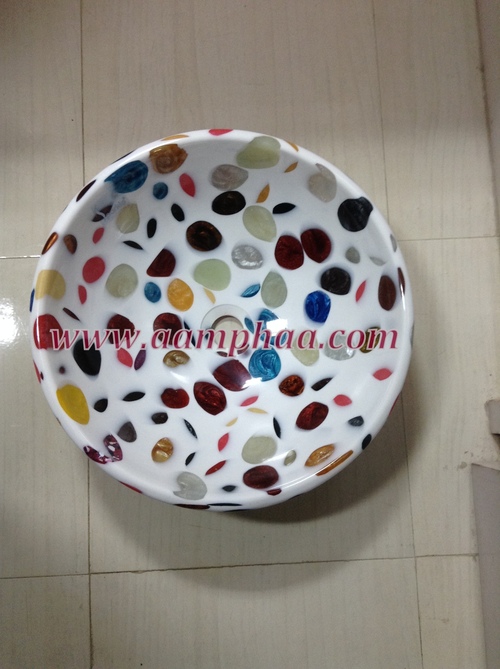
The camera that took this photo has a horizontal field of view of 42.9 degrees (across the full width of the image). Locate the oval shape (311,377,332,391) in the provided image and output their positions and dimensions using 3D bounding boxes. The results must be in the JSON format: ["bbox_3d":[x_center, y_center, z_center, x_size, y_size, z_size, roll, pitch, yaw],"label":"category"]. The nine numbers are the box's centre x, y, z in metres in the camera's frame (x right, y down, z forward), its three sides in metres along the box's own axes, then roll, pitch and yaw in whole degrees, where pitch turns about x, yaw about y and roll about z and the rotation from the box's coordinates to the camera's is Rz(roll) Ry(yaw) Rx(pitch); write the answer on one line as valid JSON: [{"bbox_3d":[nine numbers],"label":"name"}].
[{"bbox_3d":[0.083,0.056,0.736,0.024,0.006,0.011,-46,50,5],"label":"oval shape"}]

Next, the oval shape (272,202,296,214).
[{"bbox_3d":[0.039,-0.148,0.741,0.031,0.005,0.013,-9,124,32],"label":"oval shape"}]

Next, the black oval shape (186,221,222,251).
[{"bbox_3d":[-0.056,-0.118,0.770,0.041,0.011,0.037,-1,113,-7],"label":"black oval shape"}]

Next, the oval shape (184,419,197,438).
[{"bbox_3d":[-0.068,0.109,0.732,0.007,0.005,0.026,-16,56,-25],"label":"oval shape"}]

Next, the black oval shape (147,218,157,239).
[{"bbox_3d":[-0.116,-0.125,0.747,0.012,0.005,0.025,-13,128,-26],"label":"black oval shape"}]

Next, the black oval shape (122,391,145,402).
[{"bbox_3d":[-0.134,0.072,0.730,0.005,0.033,0.011,-43,69,37],"label":"black oval shape"}]

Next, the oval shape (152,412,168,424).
[{"bbox_3d":[-0.104,0.096,0.730,0.020,0.006,0.015,3,53,-23],"label":"oval shape"}]

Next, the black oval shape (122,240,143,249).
[{"bbox_3d":[-0.136,-0.105,0.743,0.026,0.005,0.008,19,99,-36],"label":"black oval shape"}]

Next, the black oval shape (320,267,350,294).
[{"bbox_3d":[0.100,-0.062,0.743,0.040,0.010,0.031,5,101,36],"label":"black oval shape"}]

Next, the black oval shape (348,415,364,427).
[{"bbox_3d":[0.113,0.092,0.669,0.005,0.022,0.013,42,61,-27],"label":"black oval shape"}]

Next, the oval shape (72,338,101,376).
[{"bbox_3d":[-0.182,0.026,0.705,0.035,0.011,0.041,18,62,-42],"label":"oval shape"}]

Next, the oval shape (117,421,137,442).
[{"bbox_3d":[-0.133,0.108,0.692,0.022,0.030,0.007,37,119,-1],"label":"oval shape"}]

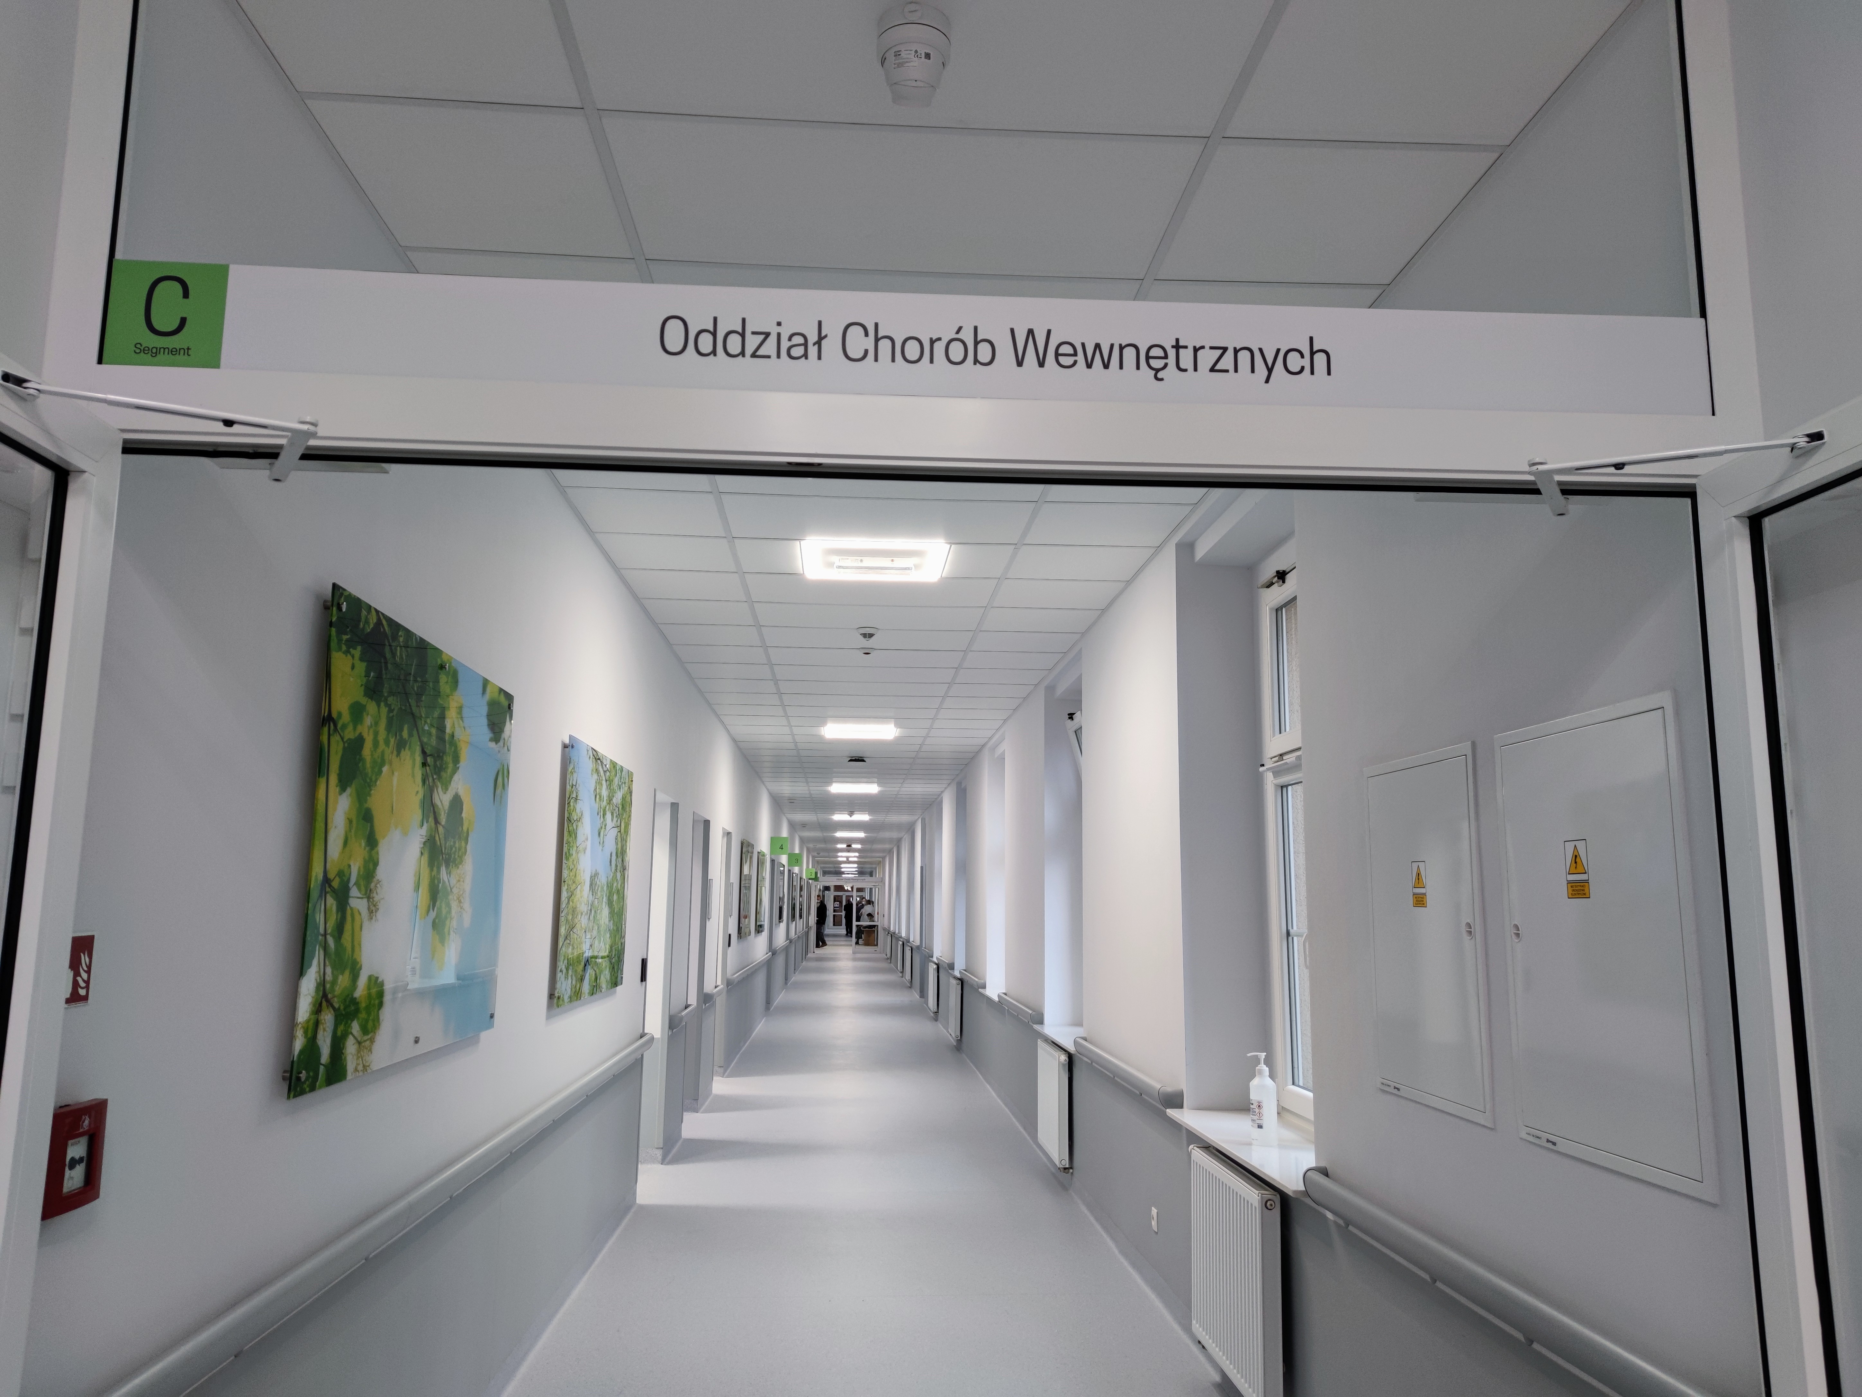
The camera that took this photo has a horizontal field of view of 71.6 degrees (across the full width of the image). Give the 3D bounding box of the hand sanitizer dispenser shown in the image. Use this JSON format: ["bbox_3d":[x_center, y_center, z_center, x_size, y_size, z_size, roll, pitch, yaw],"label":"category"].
[{"bbox_3d":[1.122,1.352,4.376,0.099,0.293,0.089,2,-9,-12],"label":"hand sanitizer dispenser"}]

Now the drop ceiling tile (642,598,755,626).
[{"bbox_3d":[-1.202,-0.456,6.763,0.529,0.025,0.579,1,-9,-4],"label":"drop ceiling tile"}]

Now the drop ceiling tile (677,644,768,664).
[{"bbox_3d":[-1.286,-0.274,7.991,0.534,0.020,0.583,1,-9,-4],"label":"drop ceiling tile"}]

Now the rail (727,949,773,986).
[{"bbox_3d":[-1.994,3.010,14.498,0.078,0.112,5.791,1,-9,-4],"label":"rail"}]

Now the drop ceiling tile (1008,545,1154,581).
[{"bbox_3d":[0.656,-0.605,5.720,0.579,0.025,0.579,1,-9,-4],"label":"drop ceiling tile"}]

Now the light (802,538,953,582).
[{"bbox_3d":[-0.246,-0.628,5.665,0.601,0.049,0.585,1,-9,-4],"label":"light"}]

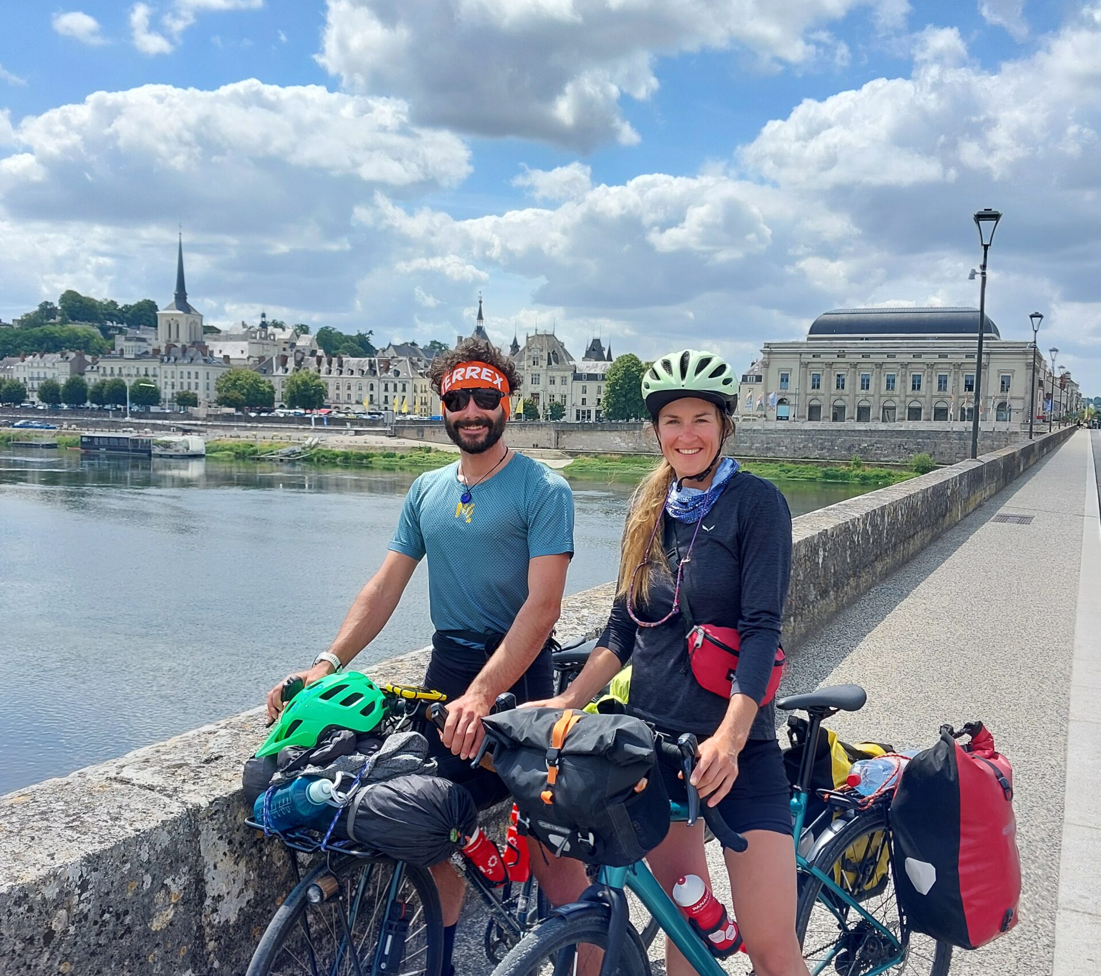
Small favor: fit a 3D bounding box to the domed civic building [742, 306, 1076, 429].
[{"bbox_3d":[68.581,-23.800,220.811,48.300,22.500,30.000,3,5,25],"label":"domed civic building"}]

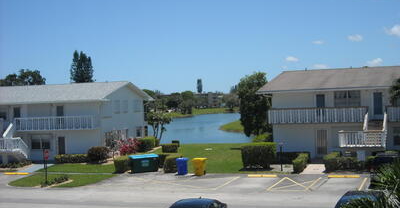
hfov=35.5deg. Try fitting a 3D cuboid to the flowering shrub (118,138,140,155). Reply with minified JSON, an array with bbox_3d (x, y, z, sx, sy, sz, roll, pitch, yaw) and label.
[{"bbox_3d":[-6.270,3.798,55.500,1.850,1.450,1.600,-2,0,17],"label":"flowering shrub"}]

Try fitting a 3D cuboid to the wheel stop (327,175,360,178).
[{"bbox_3d":[8.469,4.282,36.700,1.830,0.140,0.190,-2,0,17],"label":"wheel stop"}]

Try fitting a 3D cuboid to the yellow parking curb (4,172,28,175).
[{"bbox_3d":[-12.557,4.776,42.700,1.880,0.140,0.200,-2,0,17],"label":"yellow parking curb"}]

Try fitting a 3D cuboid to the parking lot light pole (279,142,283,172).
[{"bbox_3d":[5.335,3.482,41.000,0.250,1.920,0.250,-2,0,17],"label":"parking lot light pole"}]

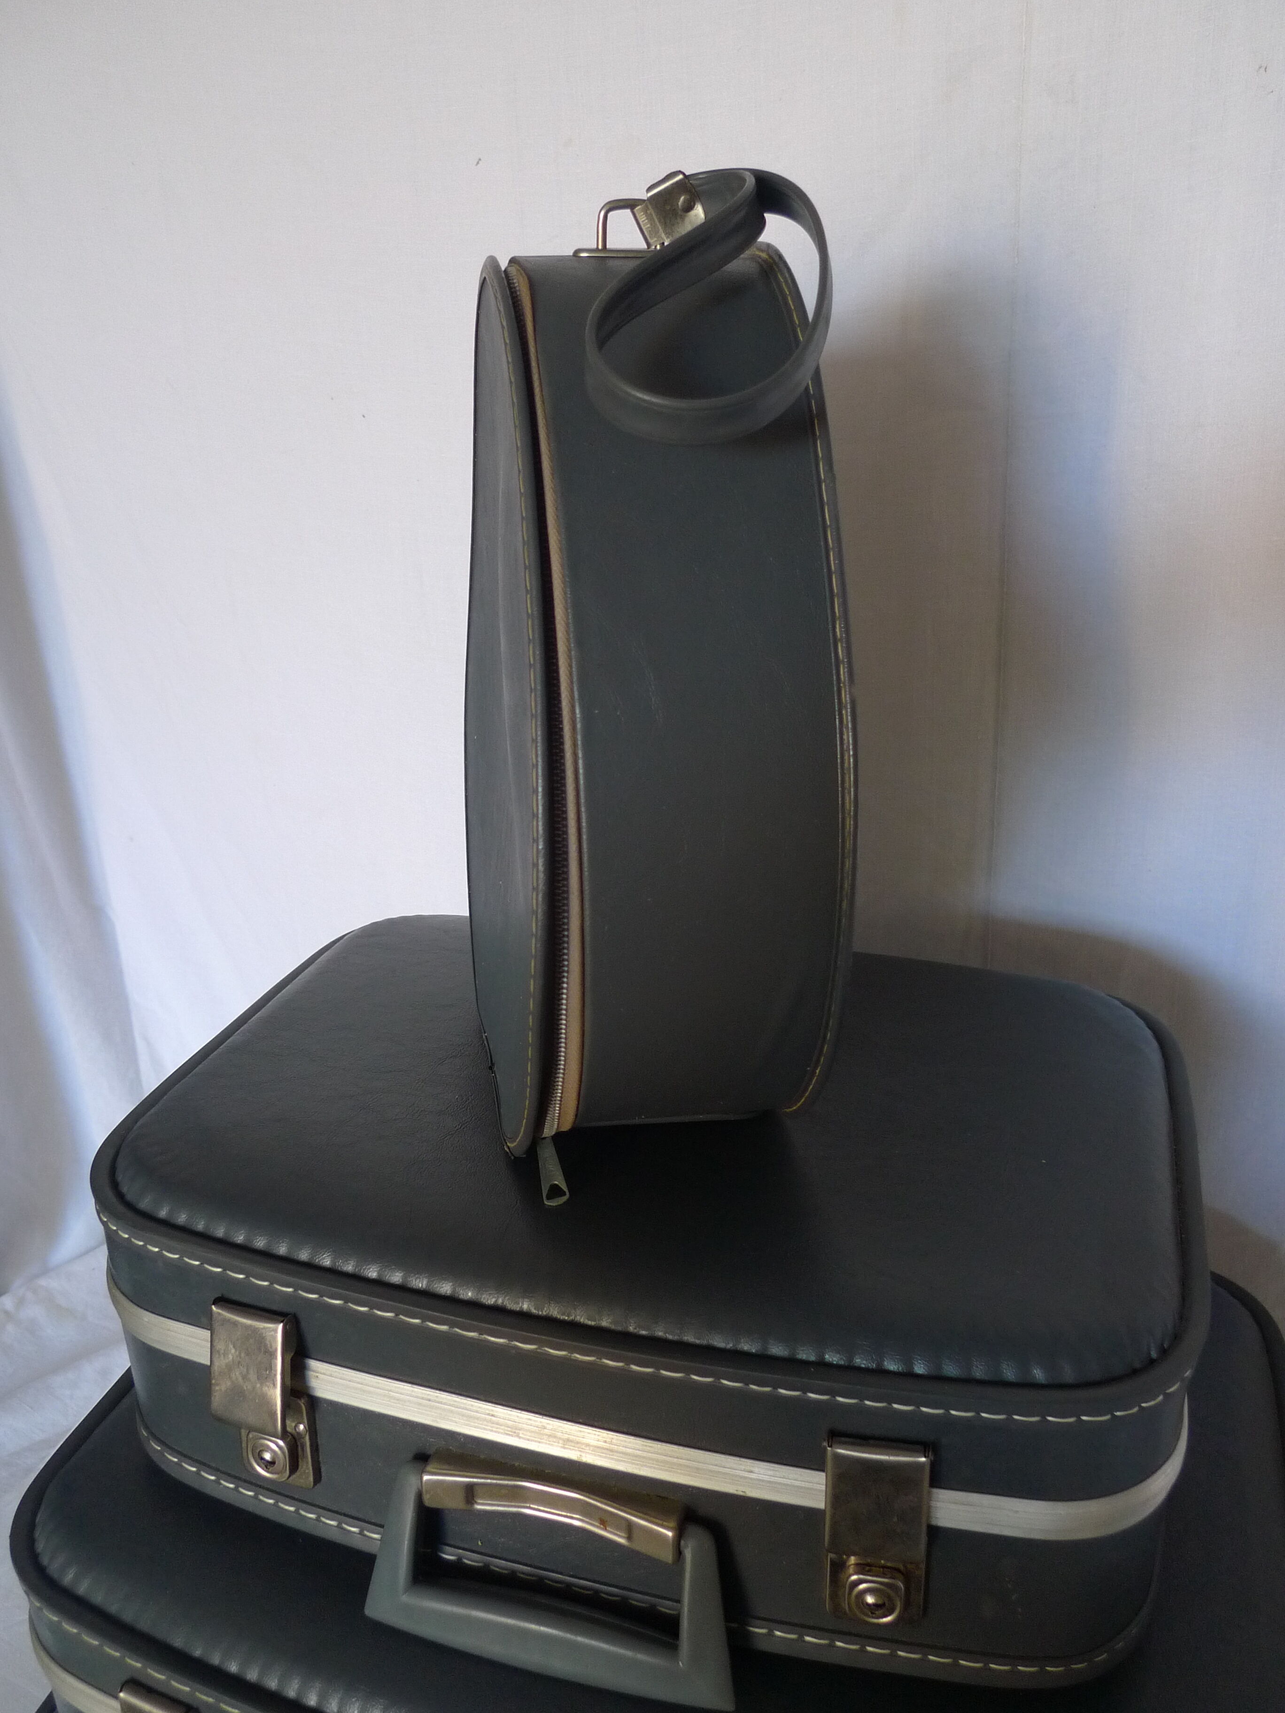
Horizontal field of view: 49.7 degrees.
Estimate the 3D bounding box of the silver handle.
[{"bbox_3d":[-0.031,0.236,0.459,0.129,0.053,0.029,5,9,16],"label":"silver handle"}]

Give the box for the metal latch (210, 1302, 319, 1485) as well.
[{"bbox_3d":[-0.134,0.195,0.486,0.031,0.075,0.022,5,20,16],"label":"metal latch"}]

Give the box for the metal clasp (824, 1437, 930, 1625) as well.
[{"bbox_3d":[0.073,0.214,0.430,0.031,0.073,0.014,4,23,13],"label":"metal clasp"}]

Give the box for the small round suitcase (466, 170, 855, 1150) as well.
[{"bbox_3d":[-0.011,-0.068,0.529,0.098,0.350,0.291,-4,22,-10],"label":"small round suitcase"}]

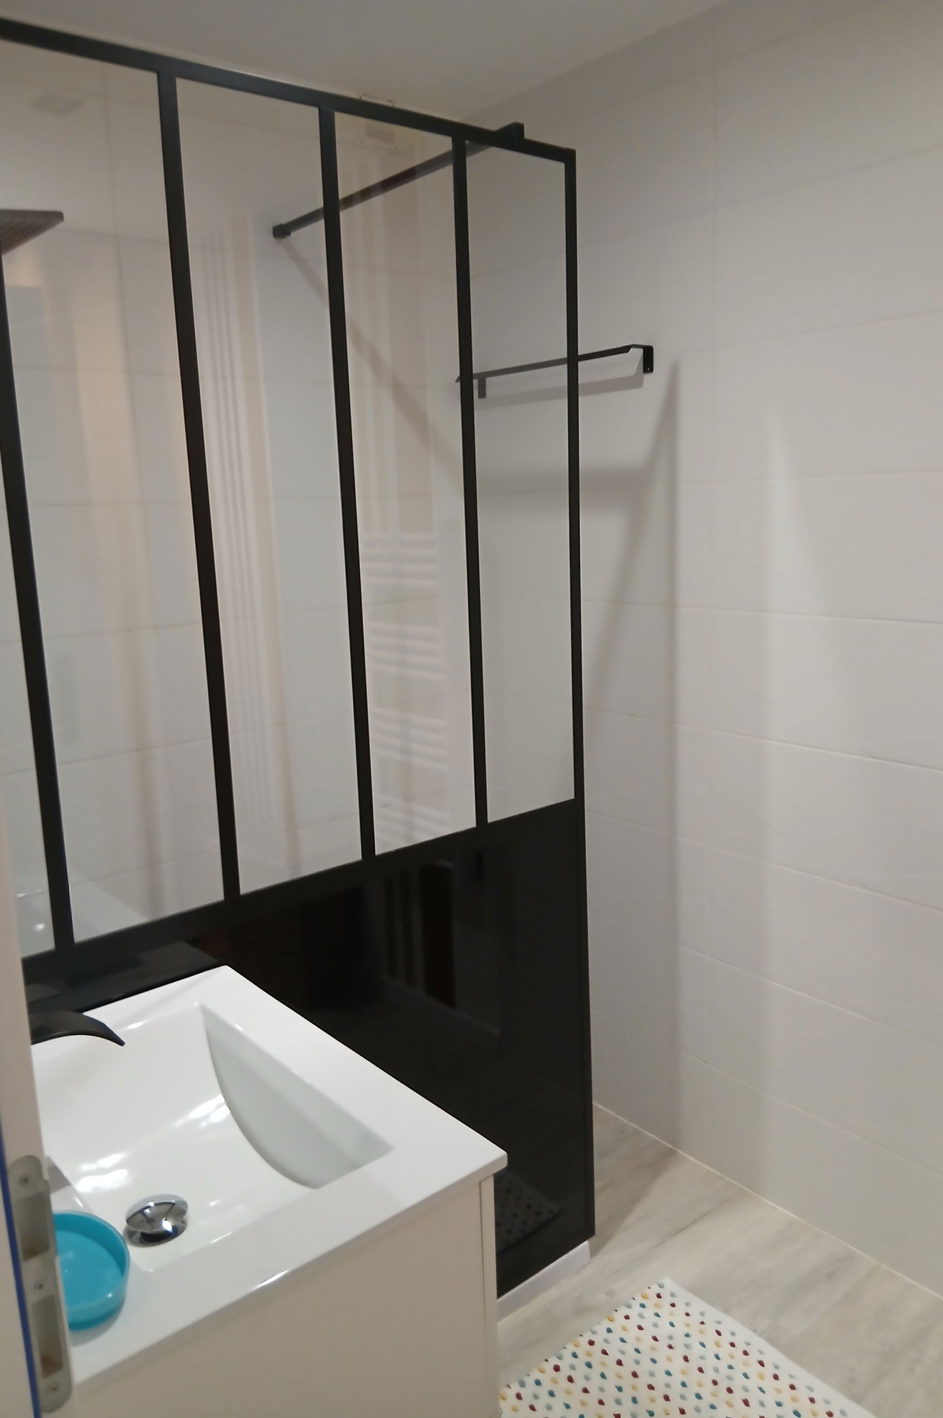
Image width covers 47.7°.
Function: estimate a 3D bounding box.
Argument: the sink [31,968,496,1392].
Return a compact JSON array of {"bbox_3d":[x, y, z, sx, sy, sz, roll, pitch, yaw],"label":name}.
[{"bbox_3d":[-0.331,0.512,1.156,0.460,0.150,0.605,-11,14,-38],"label":"sink"}]

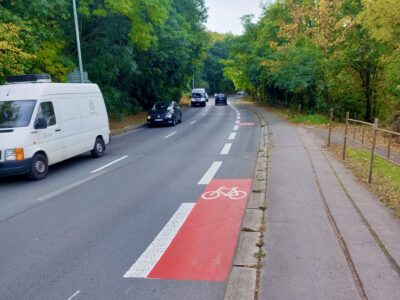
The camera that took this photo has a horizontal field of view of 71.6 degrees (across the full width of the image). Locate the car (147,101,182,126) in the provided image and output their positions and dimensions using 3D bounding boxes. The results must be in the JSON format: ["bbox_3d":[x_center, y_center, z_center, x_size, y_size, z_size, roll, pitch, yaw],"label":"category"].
[{"bbox_3d":[-2.365,-2.463,18.745,1.740,1.480,4.100,0,12,6],"label":"car"}]

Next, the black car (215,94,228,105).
[{"bbox_3d":[3.233,-7.460,41.336,1.800,1.560,4.300,0,12,4],"label":"black car"}]

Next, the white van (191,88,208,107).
[{"bbox_3d":[-0.095,-7.510,39.743,1.980,2.450,5.200,-1,12,3],"label":"white van"}]

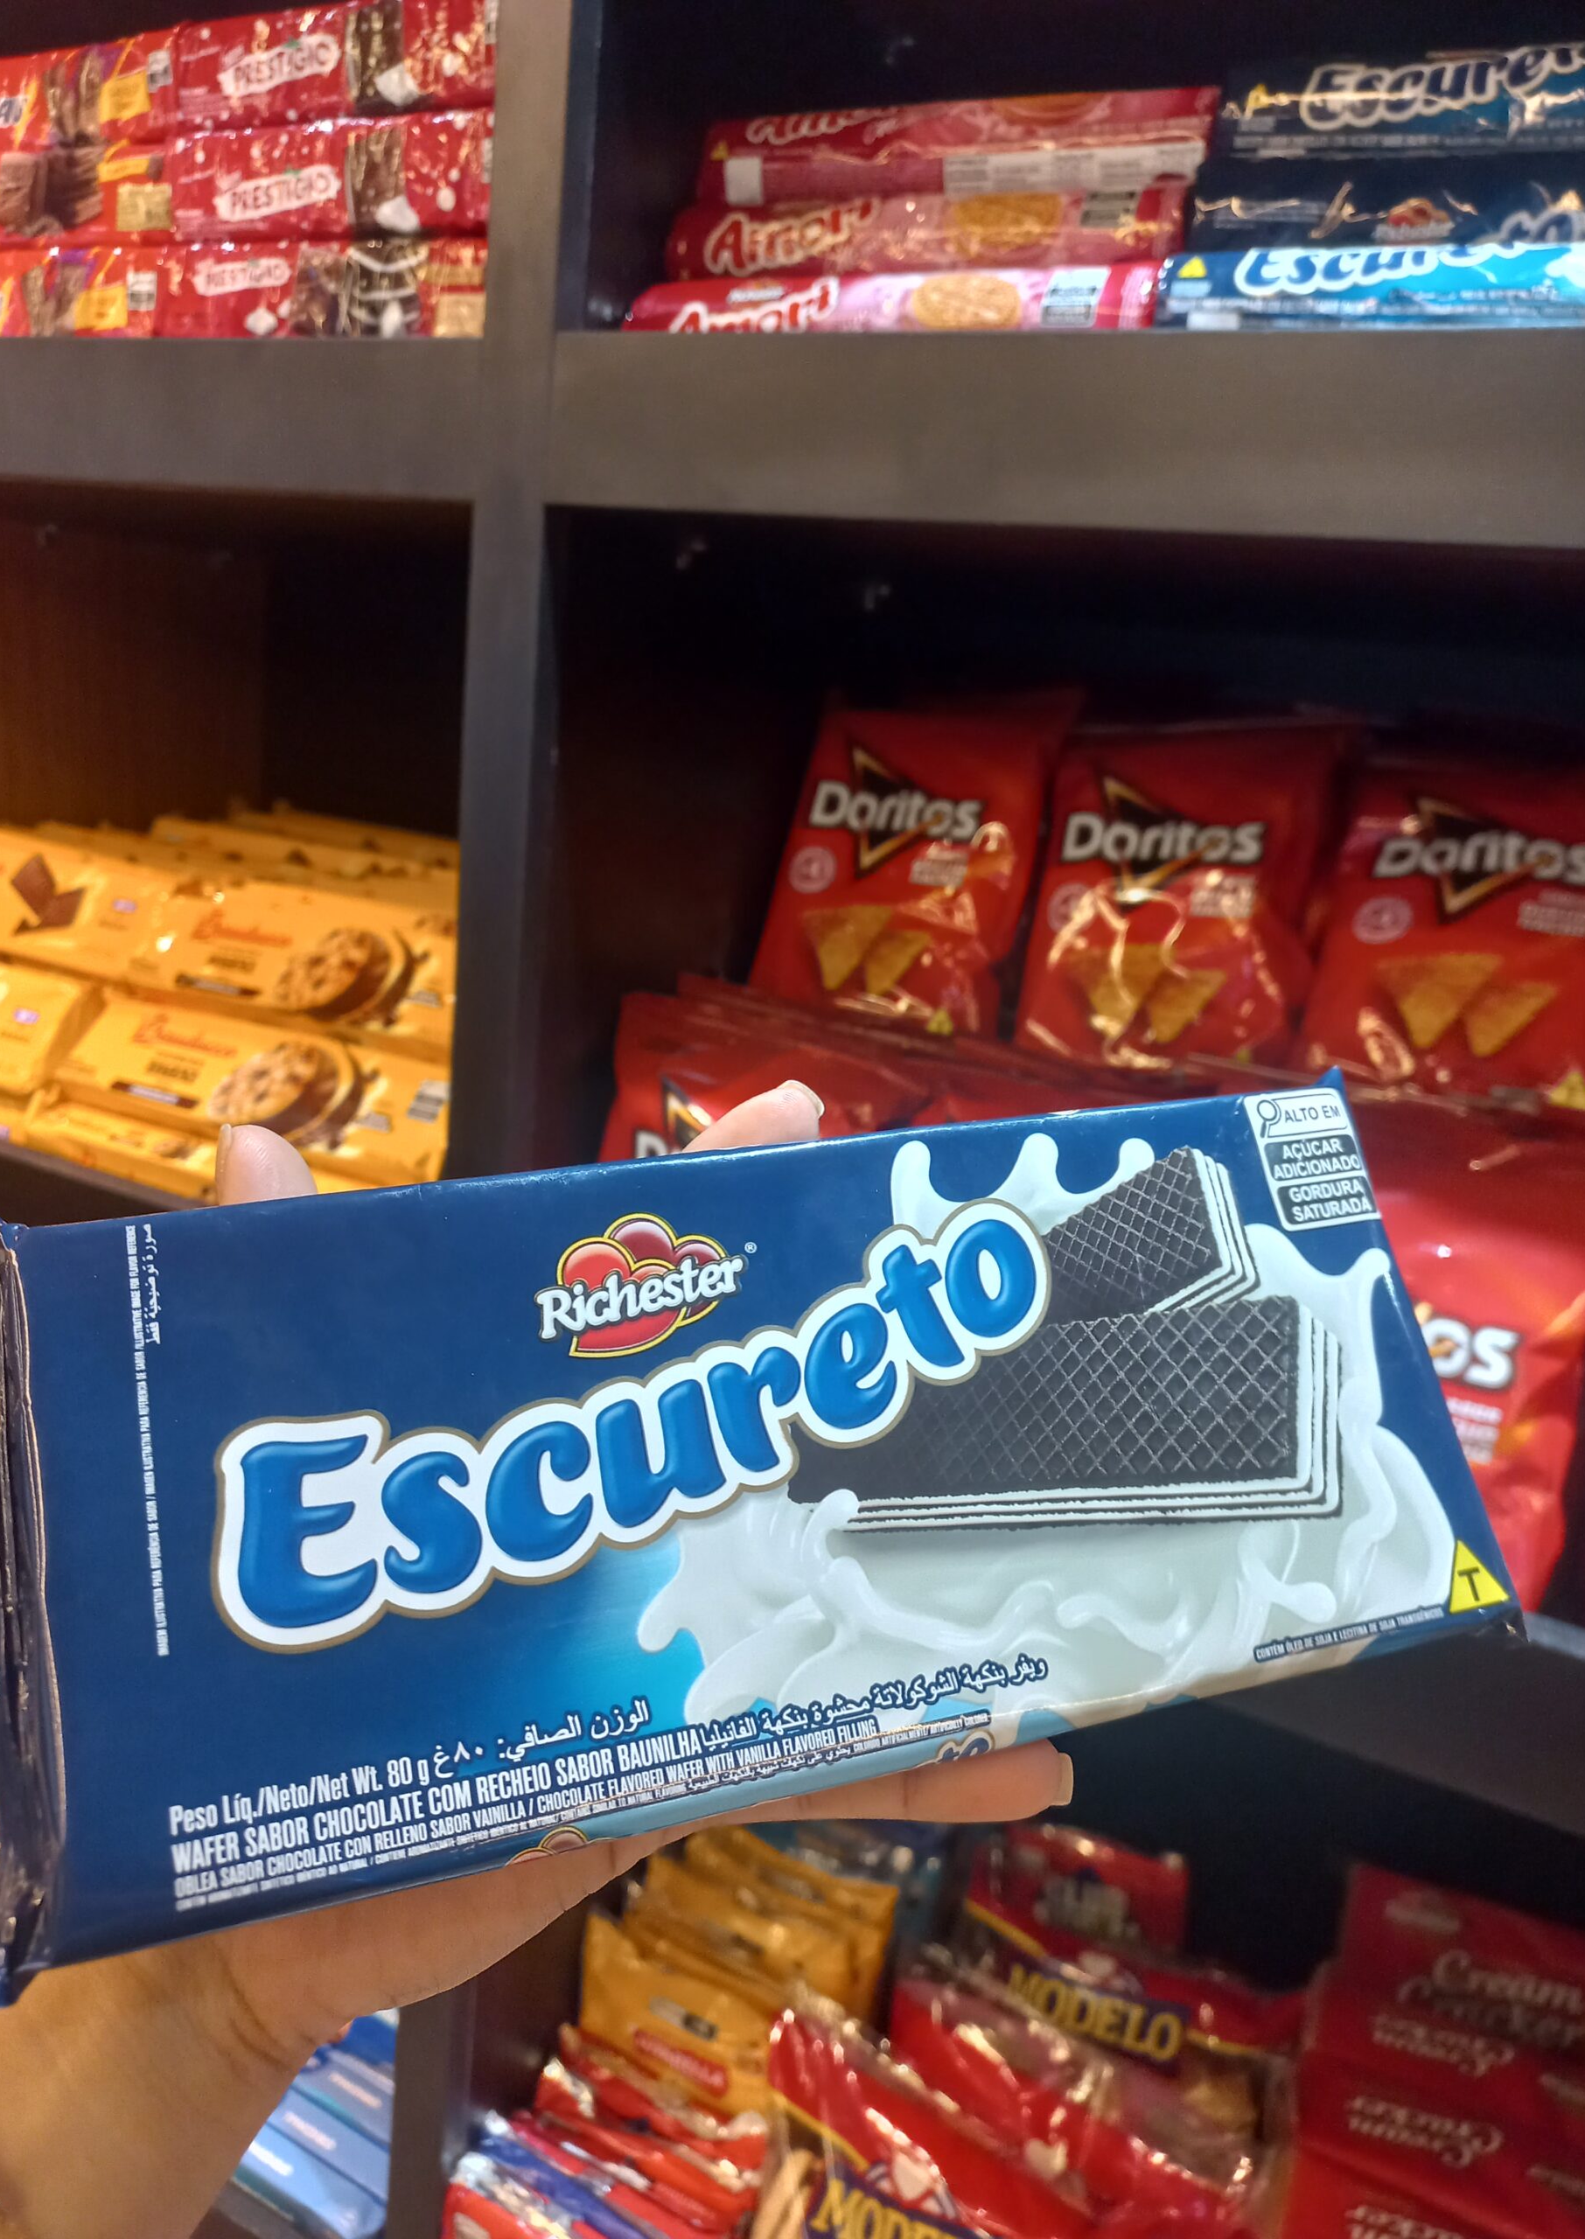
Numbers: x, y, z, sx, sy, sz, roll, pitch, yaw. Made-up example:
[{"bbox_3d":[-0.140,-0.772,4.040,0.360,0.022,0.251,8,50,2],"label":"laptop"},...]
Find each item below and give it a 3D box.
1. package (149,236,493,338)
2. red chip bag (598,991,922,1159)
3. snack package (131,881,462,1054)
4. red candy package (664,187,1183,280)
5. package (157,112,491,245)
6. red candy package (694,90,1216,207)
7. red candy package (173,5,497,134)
[{"bbox_3d":[-0.168,-0.317,0.632,0.166,0.037,0.053,13,16,25],"label":"package"},{"bbox_3d":[-0.021,0.037,0.650,0.131,0.158,0.044,15,0,30],"label":"red chip bag"},{"bbox_3d":[-0.239,-0.076,0.845,0.236,0.055,0.036,13,-13,25],"label":"snack package"},{"bbox_3d":[0.041,-0.291,0.556,0.191,0.040,0.040,13,4,25],"label":"red candy package"},{"bbox_3d":[-0.160,-0.354,0.625,0.166,0.037,0.053,13,16,25],"label":"package"},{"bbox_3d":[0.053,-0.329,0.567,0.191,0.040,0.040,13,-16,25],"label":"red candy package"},{"bbox_3d":[-0.155,-0.393,0.620,0.166,0.037,0.053,13,16,25],"label":"red candy package"}]

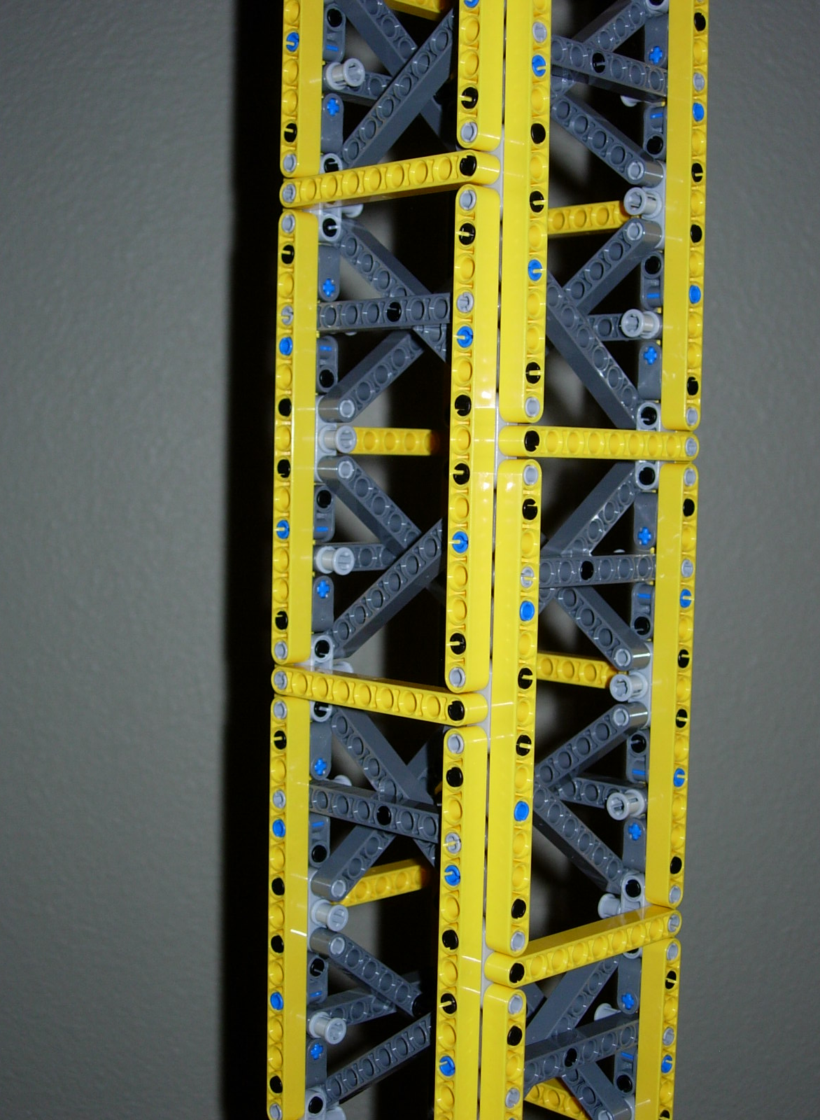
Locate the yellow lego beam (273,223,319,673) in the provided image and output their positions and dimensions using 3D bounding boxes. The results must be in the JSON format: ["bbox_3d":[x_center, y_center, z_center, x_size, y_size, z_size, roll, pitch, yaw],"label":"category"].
[{"bbox_3d":[-0.030,-0.032,0.438,0.007,0.119,0.008,5,5,45],"label":"yellow lego beam"}]

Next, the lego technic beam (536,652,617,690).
[{"bbox_3d":[0.048,0.031,0.471,0.008,0.007,0.071,-2,5,-45],"label":"lego technic beam"}]

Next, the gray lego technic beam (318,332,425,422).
[{"bbox_3d":[0.004,-0.065,0.459,0.008,0.007,0.087,5,42,45],"label":"gray lego technic beam"}]

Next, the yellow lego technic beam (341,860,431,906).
[{"bbox_3d":[-0.010,0.093,0.475,0.071,0.007,0.008,-2,5,-45],"label":"yellow lego technic beam"}]

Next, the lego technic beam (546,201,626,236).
[{"bbox_3d":[0.050,-0.095,0.463,0.008,0.007,0.071,-2,5,-45],"label":"lego technic beam"}]

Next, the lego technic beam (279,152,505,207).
[{"bbox_3d":[-0.006,-0.093,0.407,0.008,0.007,0.071,-2,5,-45],"label":"lego technic beam"}]

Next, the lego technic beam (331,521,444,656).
[{"bbox_3d":[0.003,0.001,0.428,0.008,0.007,0.087,-2,-32,-45],"label":"lego technic beam"}]

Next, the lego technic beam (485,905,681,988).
[{"bbox_3d":[0.046,0.099,0.423,0.008,0.007,0.071,5,5,45],"label":"lego technic beam"}]

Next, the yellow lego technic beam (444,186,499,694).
[{"bbox_3d":[0.015,-0.028,0.393,0.007,0.119,0.008,5,5,45],"label":"yellow lego technic beam"}]

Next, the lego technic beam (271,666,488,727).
[{"bbox_3d":[-0.009,0.034,0.415,0.008,0.007,0.071,-2,5,-45],"label":"lego technic beam"}]

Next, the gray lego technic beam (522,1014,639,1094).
[{"bbox_3d":[0.039,0.129,0.431,0.008,0.007,0.071,5,5,45],"label":"gray lego technic beam"}]

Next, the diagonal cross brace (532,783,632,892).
[{"bbox_3d":[0.035,0.066,0.433,0.008,0.007,0.087,5,-32,45],"label":"diagonal cross brace"}]

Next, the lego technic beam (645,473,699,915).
[{"bbox_3d":[0.069,0.034,0.438,0.007,0.119,0.008,-2,5,-45],"label":"lego technic beam"}]

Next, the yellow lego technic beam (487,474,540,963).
[{"bbox_3d":[0.025,0.036,0.397,0.008,0.119,0.007,5,5,45],"label":"yellow lego technic beam"}]

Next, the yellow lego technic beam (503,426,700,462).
[{"bbox_3d":[0.049,-0.029,0.415,0.008,0.007,0.071,5,5,45],"label":"yellow lego technic beam"}]

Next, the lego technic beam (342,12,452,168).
[{"bbox_3d":[0.006,-0.124,0.416,0.008,0.007,0.087,-2,-32,-45],"label":"lego technic beam"}]

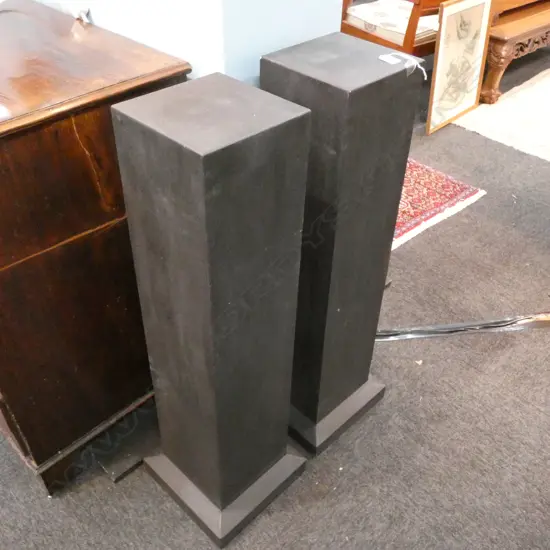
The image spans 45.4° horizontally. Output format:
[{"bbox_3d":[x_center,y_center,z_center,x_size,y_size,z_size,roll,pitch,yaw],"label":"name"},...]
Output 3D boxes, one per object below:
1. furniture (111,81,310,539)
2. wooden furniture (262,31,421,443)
[{"bbox_3d":[-0.125,0.129,1.508,0.321,1.086,0.321,33,48,32],"label":"furniture"},{"bbox_3d":[0.133,-0.037,1.736,0.321,1.086,0.321,-31,49,-34],"label":"wooden furniture"}]

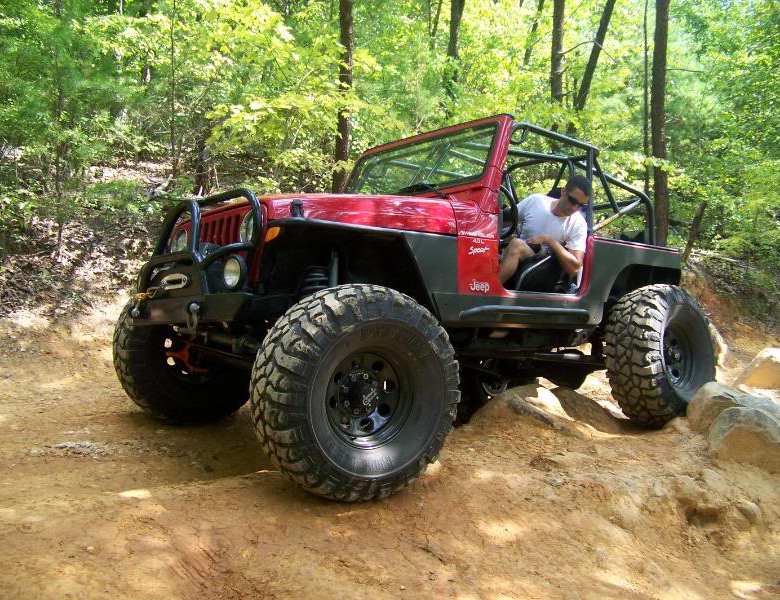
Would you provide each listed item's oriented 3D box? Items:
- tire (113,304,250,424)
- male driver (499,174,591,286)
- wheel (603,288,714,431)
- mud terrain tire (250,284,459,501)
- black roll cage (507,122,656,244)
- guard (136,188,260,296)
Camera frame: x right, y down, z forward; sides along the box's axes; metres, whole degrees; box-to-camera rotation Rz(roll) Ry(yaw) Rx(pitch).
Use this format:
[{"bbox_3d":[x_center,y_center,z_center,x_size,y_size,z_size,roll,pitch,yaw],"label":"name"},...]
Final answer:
[{"bbox_3d":[-1.198,0.296,4.959,0.920,0.920,0.340,2,2,-36],"label":"tire"},{"bbox_3d":[0.894,-0.388,5.040,0.620,0.890,0.860,0,-2,42],"label":"male driver"},{"bbox_3d":[1.762,0.376,5.212,0.920,0.920,0.340,3,-12,-42],"label":"wheel"},{"bbox_3d":[-0.133,0.409,3.573,0.920,0.920,0.340,2,1,-35],"label":"mud terrain tire"},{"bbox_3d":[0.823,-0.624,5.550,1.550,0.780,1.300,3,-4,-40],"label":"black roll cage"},{"bbox_3d":[-1.026,-0.265,3.992,0.270,0.490,1.170,3,-4,-40],"label":"guard"}]

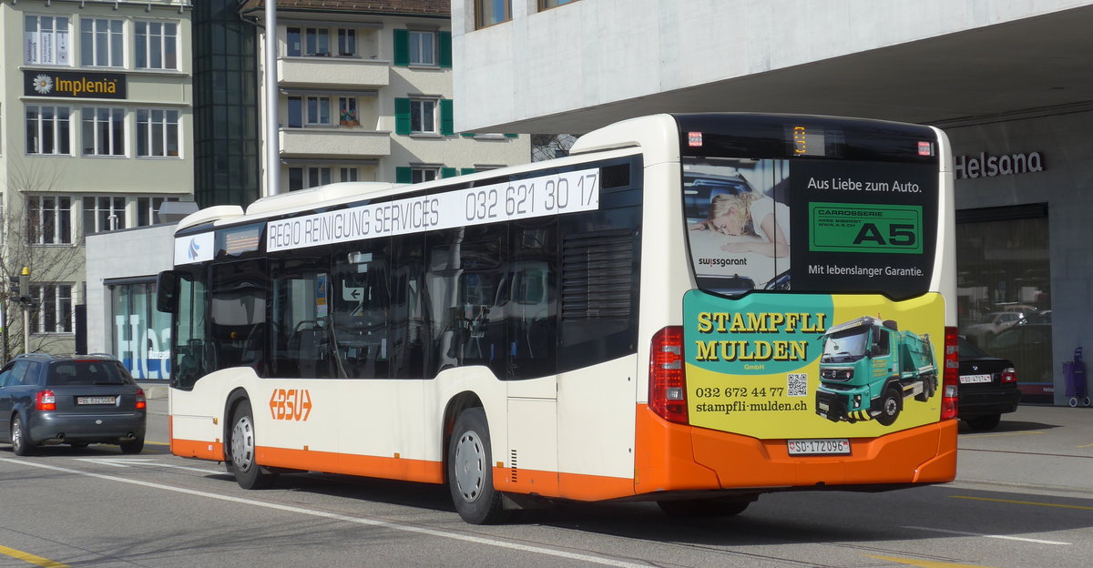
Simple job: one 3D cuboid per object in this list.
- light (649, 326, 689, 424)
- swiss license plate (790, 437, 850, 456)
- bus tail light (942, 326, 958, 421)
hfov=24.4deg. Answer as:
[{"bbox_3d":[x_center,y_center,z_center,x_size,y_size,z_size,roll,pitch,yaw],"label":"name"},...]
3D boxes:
[{"bbox_3d":[0.849,0.635,17.551,0.225,0.690,0.210,1,-2,-25],"label":"light"},{"bbox_3d":[1.935,1.157,17.922,0.500,0.110,0.020,1,-16,-25],"label":"swiss license plate"},{"bbox_3d":[2.927,0.664,18.523,0.225,0.690,0.210,1,-2,-25],"label":"bus tail light"}]

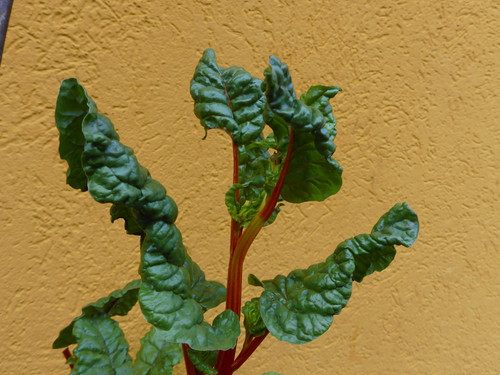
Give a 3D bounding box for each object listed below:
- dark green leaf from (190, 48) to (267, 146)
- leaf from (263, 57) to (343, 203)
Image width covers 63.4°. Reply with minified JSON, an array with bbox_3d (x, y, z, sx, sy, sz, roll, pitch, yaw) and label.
[{"bbox_3d":[-0.032,-0.134,0.600,0.112,0.143,0.075,-9,-7,6],"label":"dark green leaf"},{"bbox_3d":[0.075,-0.083,0.580,0.116,0.208,0.120,1,-7,-6],"label":"leaf"}]

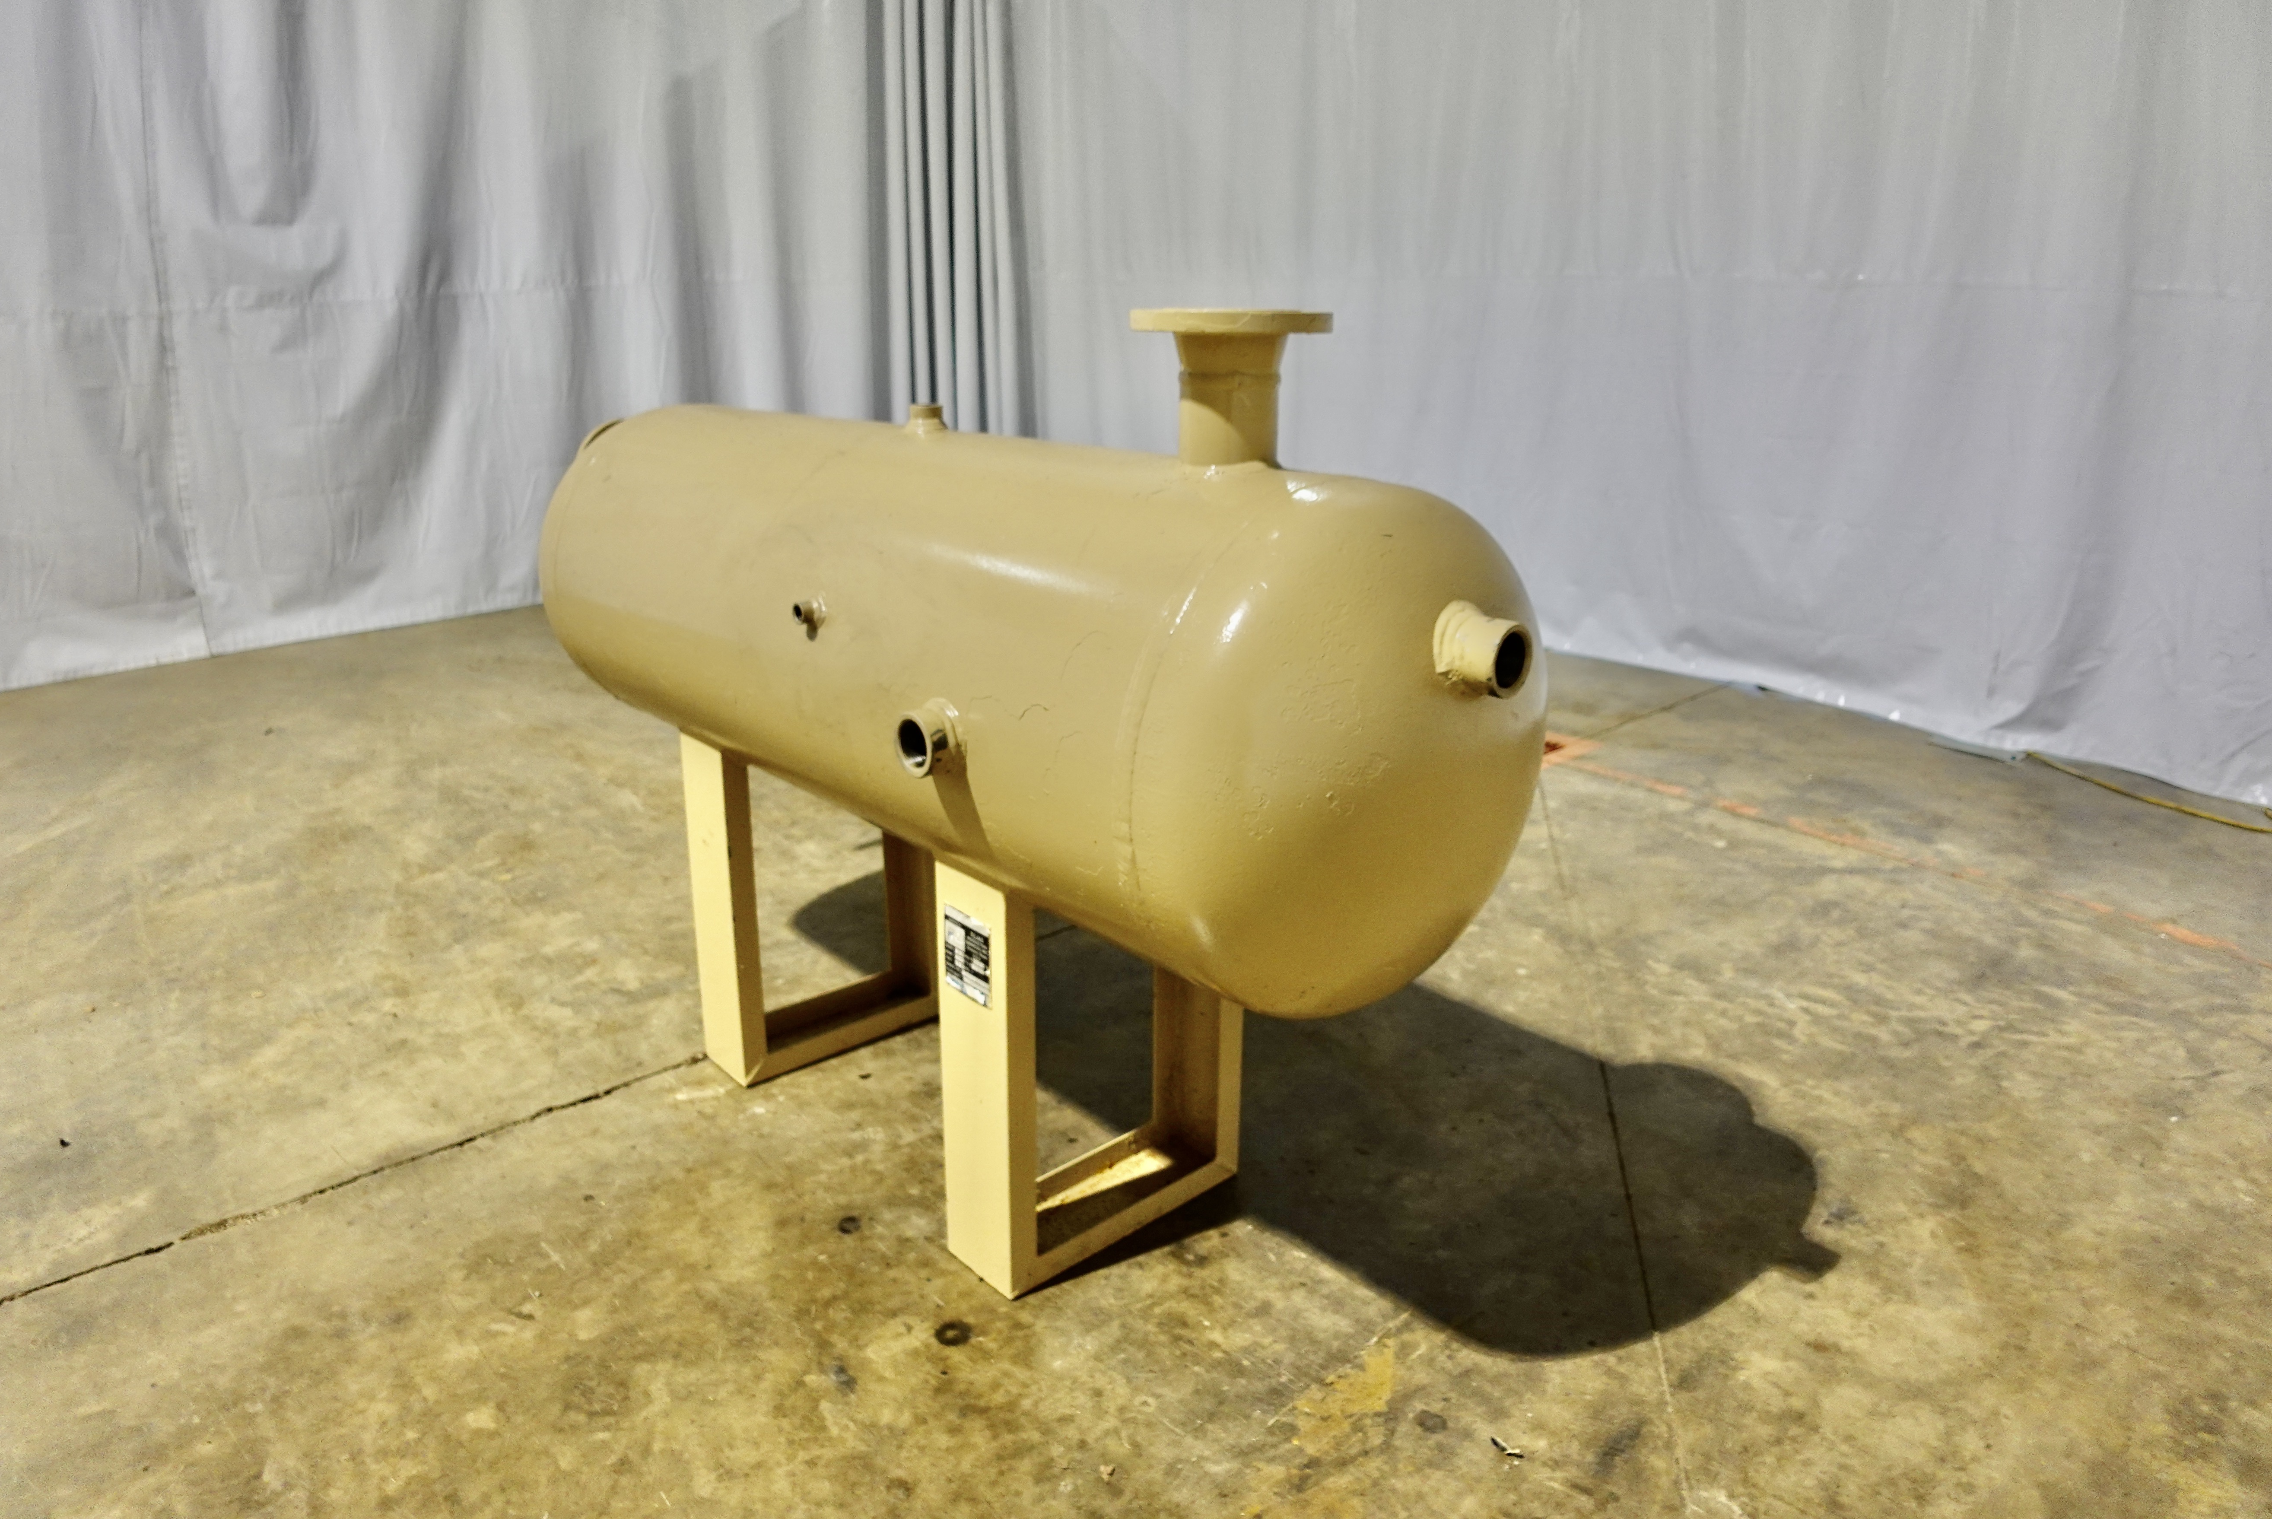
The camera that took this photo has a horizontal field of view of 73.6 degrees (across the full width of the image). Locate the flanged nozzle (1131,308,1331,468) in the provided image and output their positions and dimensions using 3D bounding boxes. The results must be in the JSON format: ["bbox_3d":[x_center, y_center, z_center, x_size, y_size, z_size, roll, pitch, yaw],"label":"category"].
[{"bbox_3d":[0.108,-0.426,1.757,0.229,0.176,0.229,0,17,0],"label":"flanged nozzle"}]

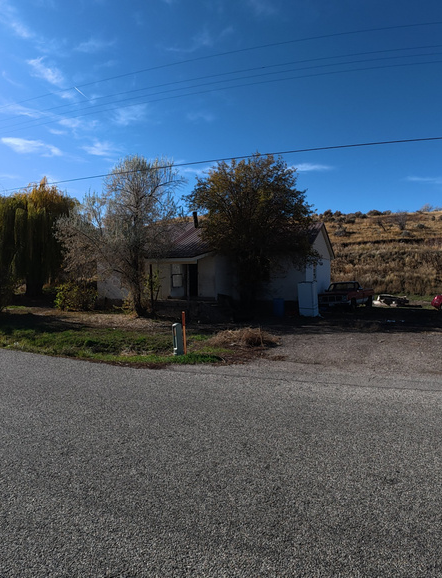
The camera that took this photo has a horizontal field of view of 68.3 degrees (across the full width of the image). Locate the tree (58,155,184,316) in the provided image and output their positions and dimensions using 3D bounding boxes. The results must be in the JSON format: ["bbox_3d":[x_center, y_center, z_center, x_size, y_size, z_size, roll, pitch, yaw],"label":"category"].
[{"bbox_3d":[-5.450,-2.800,17.700,6.300,8.500,5.800,0,0,-18],"label":"tree"}]

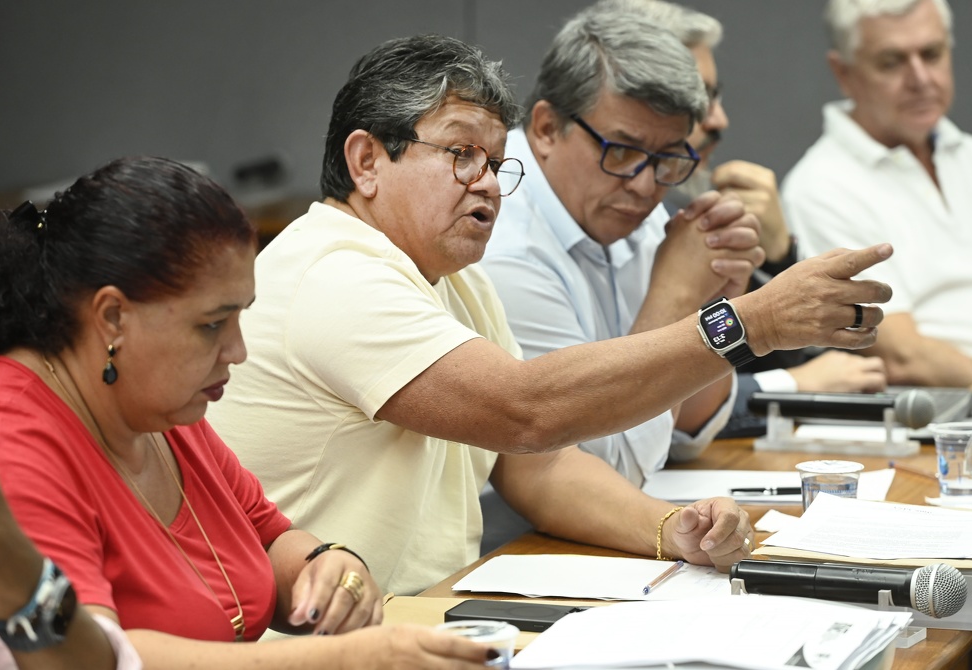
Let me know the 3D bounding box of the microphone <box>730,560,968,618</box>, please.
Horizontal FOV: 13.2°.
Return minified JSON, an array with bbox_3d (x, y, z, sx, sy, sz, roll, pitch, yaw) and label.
[{"bbox_3d":[0.348,0.240,4.025,0.229,0.053,0.053,3,9,17],"label":"microphone"}]

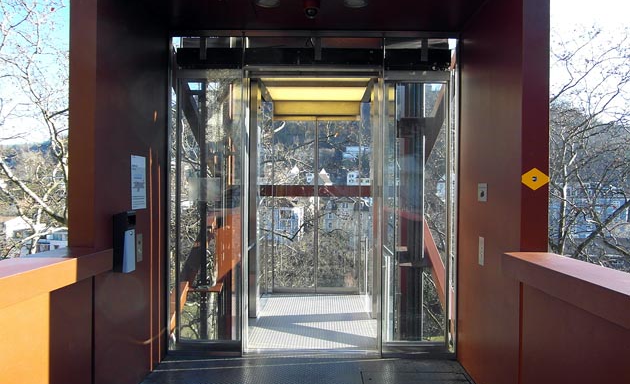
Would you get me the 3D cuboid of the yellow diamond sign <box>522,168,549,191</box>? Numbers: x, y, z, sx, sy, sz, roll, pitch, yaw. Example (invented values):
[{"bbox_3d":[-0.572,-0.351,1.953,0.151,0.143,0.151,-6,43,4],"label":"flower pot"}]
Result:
[{"bbox_3d":[1.385,-0.079,2.635,0.172,0.140,0.010,1,0,1],"label":"yellow diamond sign"}]

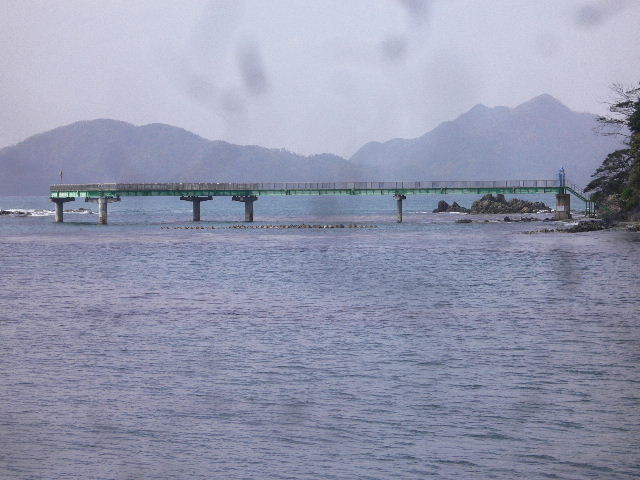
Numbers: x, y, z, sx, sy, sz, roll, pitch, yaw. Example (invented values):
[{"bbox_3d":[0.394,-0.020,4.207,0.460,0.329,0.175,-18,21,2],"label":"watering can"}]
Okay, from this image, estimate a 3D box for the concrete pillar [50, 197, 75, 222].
[{"bbox_3d":[-41.639,-4.932,290.000,3.400,4.200,2.000,-1,2,-27],"label":"concrete pillar"}]

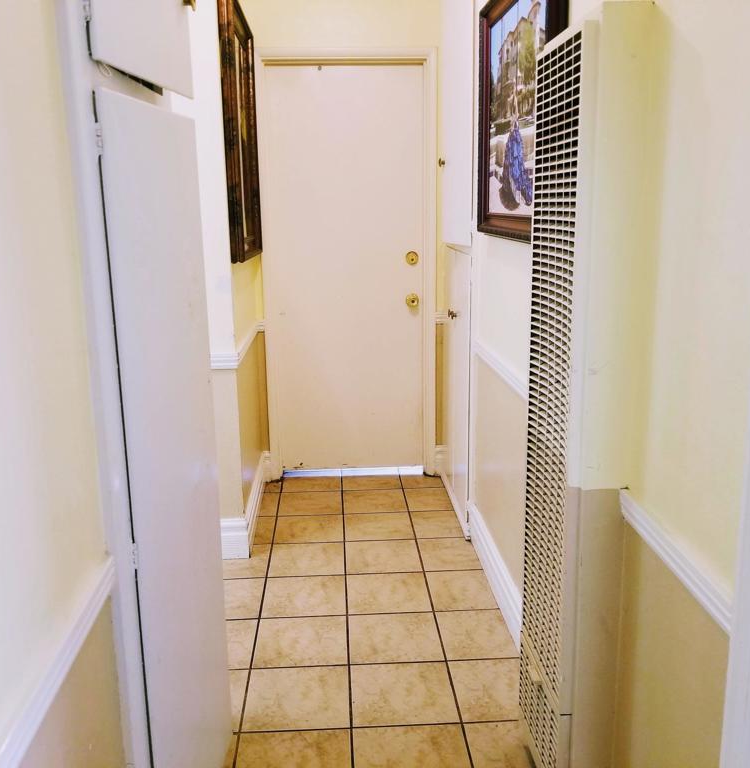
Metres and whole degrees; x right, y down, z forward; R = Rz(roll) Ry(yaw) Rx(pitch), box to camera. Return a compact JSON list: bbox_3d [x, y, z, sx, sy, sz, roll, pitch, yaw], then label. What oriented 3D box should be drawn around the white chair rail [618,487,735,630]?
[{"bbox_3d":[0.491,0.275,1.287,0.024,0.064,0.420,-1,13,-3],"label":"white chair rail"}]

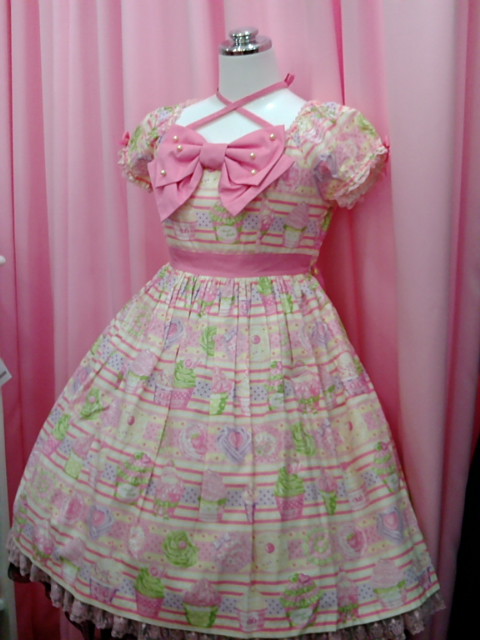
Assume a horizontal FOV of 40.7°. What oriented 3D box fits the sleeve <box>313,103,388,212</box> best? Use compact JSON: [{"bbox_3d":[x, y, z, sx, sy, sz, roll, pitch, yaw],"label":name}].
[{"bbox_3d":[0.189,-0.283,1.115,0.130,0.168,0.145,7,10,27],"label":"sleeve"}]

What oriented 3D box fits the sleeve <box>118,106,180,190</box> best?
[{"bbox_3d":[-0.167,-0.341,1.295,0.130,0.168,0.145,7,10,27],"label":"sleeve"}]

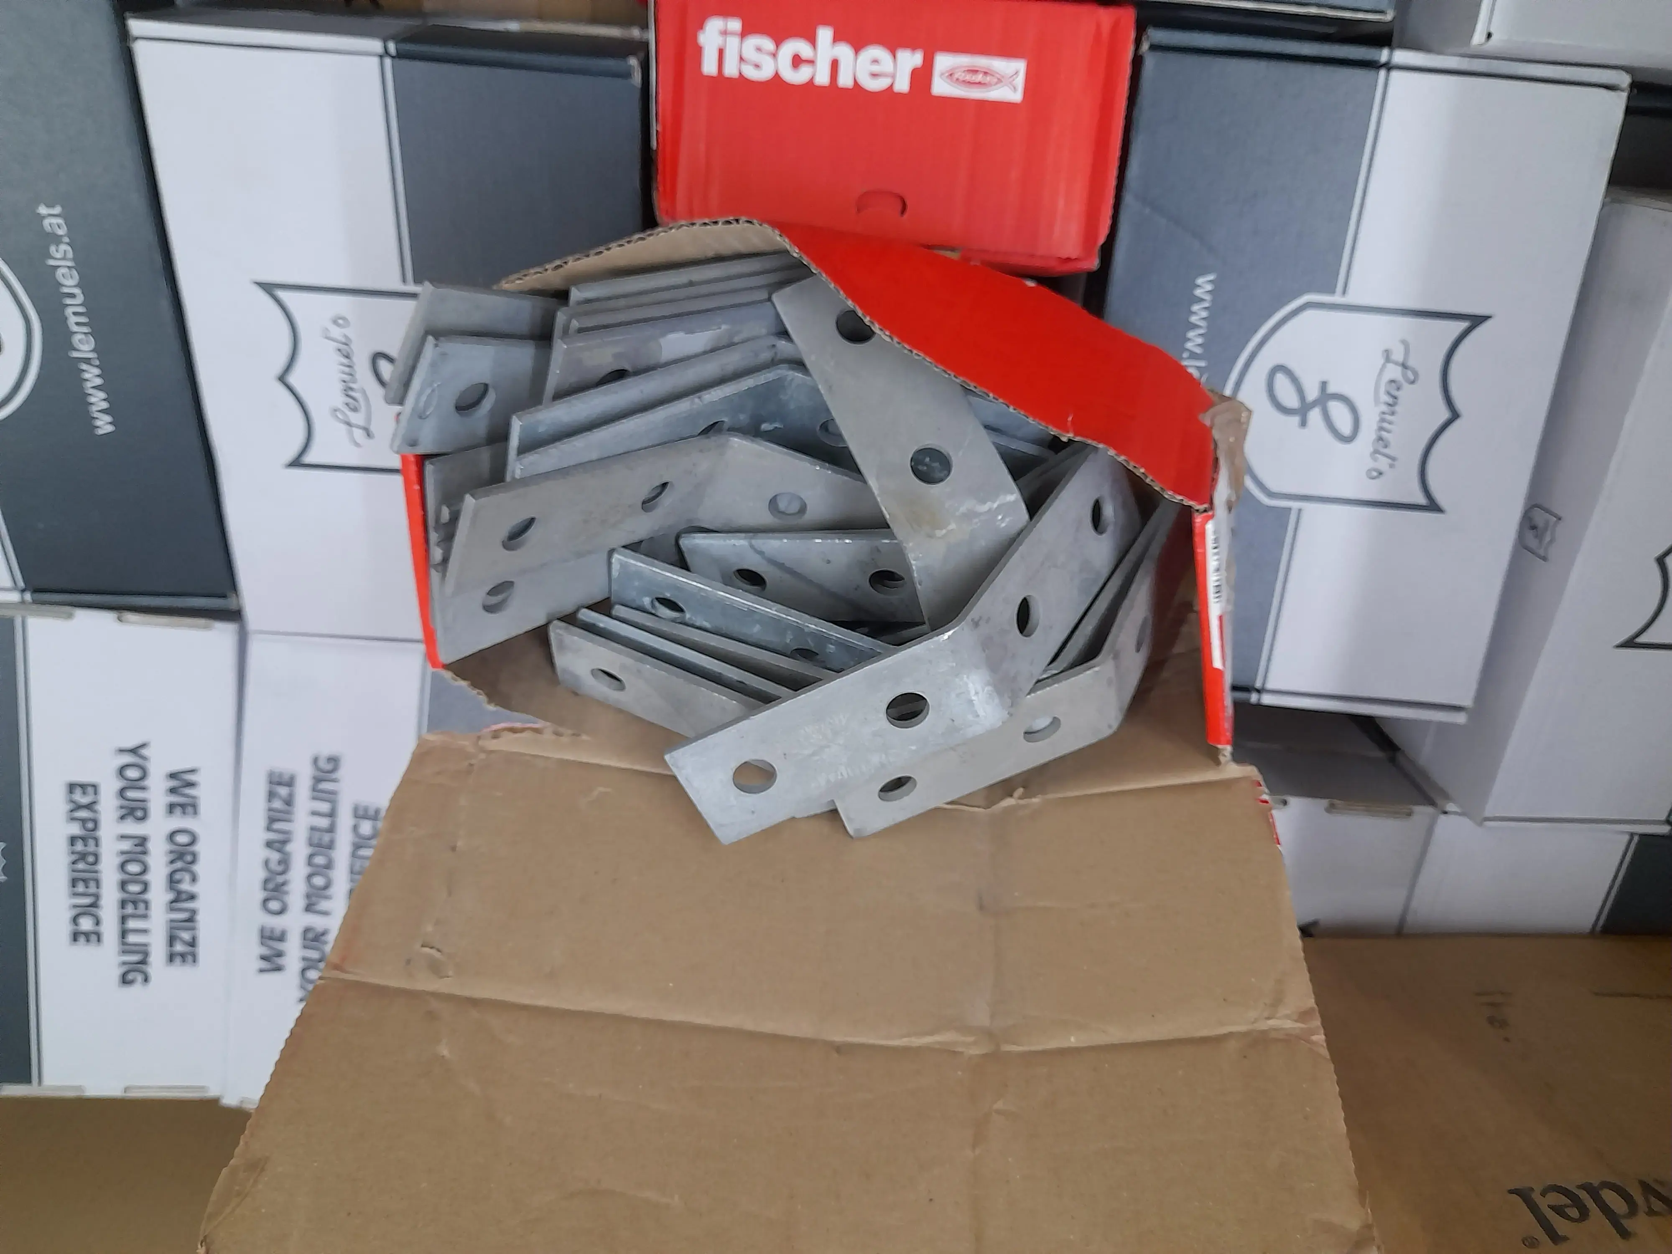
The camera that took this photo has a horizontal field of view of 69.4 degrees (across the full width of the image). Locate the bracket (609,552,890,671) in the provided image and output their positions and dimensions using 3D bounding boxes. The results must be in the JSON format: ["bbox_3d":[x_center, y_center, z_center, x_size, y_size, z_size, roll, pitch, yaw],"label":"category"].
[{"bbox_3d":[0.014,0.002,0.418,0.179,0.040,0.042,1,59,-11],"label":"bracket"}]

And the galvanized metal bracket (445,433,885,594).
[{"bbox_3d":[-0.036,-0.037,0.403,0.179,0.040,0.042,1,50,-27],"label":"galvanized metal bracket"}]

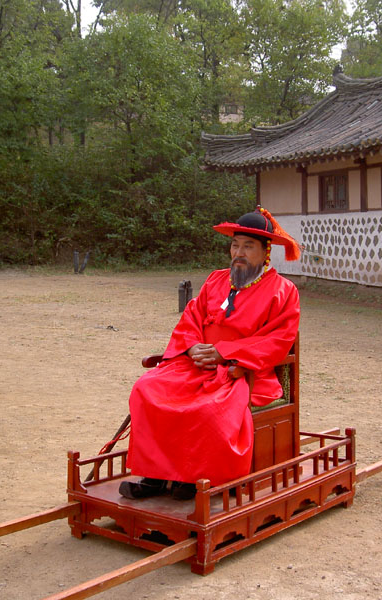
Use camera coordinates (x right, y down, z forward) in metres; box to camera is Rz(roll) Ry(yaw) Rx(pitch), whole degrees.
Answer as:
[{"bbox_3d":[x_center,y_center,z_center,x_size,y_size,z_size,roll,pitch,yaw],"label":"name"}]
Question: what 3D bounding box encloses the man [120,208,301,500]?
[{"bbox_3d":[0.116,0.216,4.221,0.584,1.314,0.854,3,5,39],"label":"man"}]

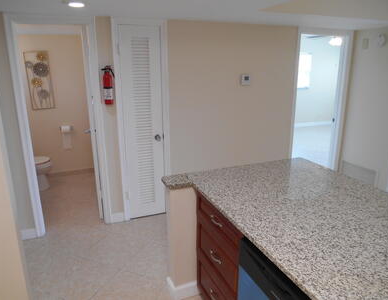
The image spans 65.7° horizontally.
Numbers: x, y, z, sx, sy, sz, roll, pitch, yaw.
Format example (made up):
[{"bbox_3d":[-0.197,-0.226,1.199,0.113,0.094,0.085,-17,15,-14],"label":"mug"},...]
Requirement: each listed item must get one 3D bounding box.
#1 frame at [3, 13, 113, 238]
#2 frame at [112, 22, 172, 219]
[{"bbox_3d":[-1.268,-0.186,2.953,0.731,2.098,0.130,-6,15,-20],"label":"frame"},{"bbox_3d":[-0.529,-0.259,3.219,0.543,2.098,0.120,-6,15,-20],"label":"frame"}]

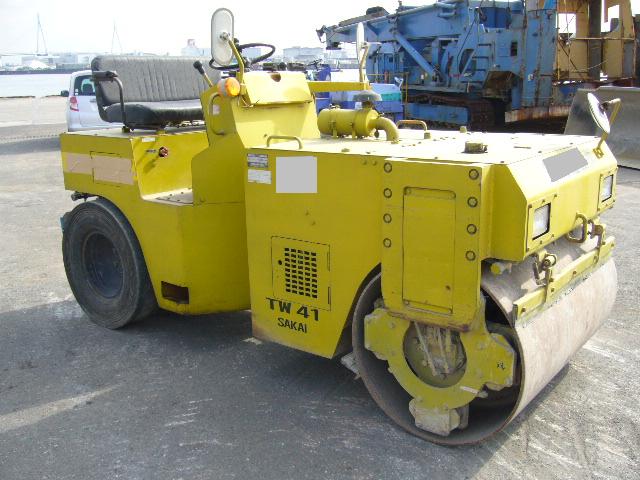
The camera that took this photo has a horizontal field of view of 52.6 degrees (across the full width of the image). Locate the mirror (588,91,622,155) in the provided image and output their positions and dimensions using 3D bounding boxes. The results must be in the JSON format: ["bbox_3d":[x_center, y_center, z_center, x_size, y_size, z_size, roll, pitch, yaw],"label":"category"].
[{"bbox_3d":[1.381,-0.563,3.117,0.166,0.312,0.205,11,18,37],"label":"mirror"}]

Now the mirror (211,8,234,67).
[{"bbox_3d":[-0.496,-1.031,3.296,0.137,0.288,0.049,-10,18,-33],"label":"mirror"}]

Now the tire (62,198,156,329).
[{"bbox_3d":[-1.283,0.139,4.075,0.804,0.804,0.244,11,18,37],"label":"tire"}]

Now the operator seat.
[{"bbox_3d":[-0.880,-0.980,4.293,0.605,0.468,1.082,11,18,37],"label":"operator seat"}]

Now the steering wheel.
[{"bbox_3d":[-0.432,-1.028,3.627,0.380,0.073,0.380,-16,2,1],"label":"steering wheel"}]

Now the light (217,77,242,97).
[{"bbox_3d":[-0.473,-0.793,3.344,0.083,0.105,0.105,11,18,37],"label":"light"}]

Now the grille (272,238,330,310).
[{"bbox_3d":[-0.091,0.158,3.051,0.353,0.327,0.029,11,18,37],"label":"grille"}]

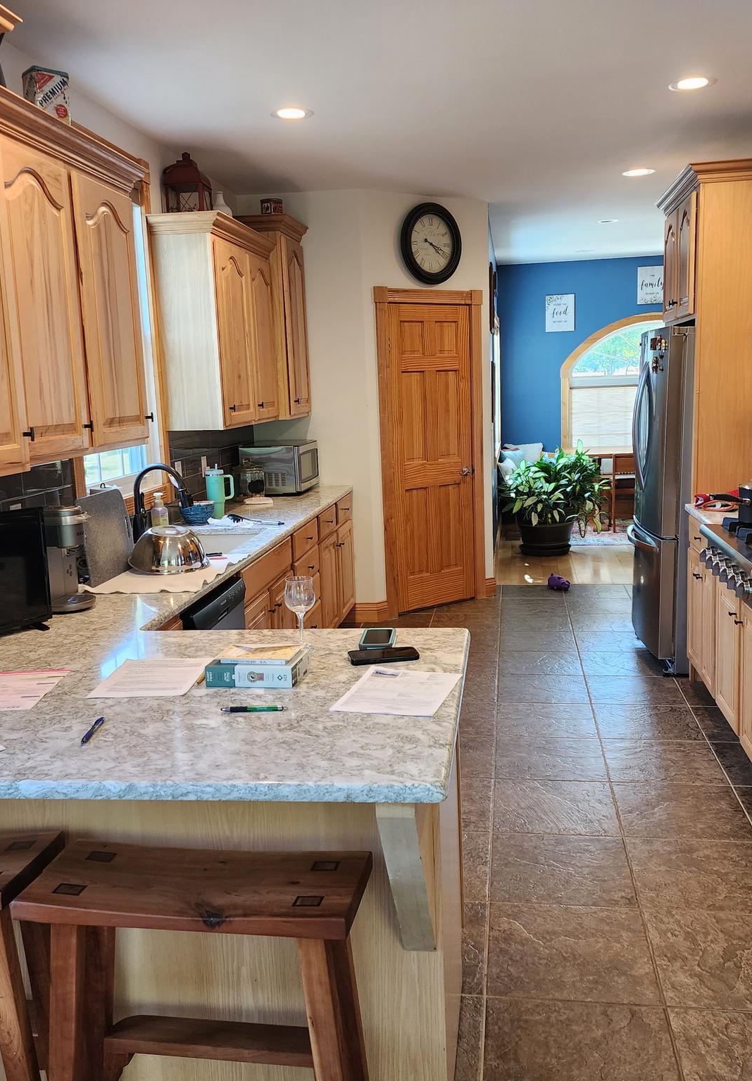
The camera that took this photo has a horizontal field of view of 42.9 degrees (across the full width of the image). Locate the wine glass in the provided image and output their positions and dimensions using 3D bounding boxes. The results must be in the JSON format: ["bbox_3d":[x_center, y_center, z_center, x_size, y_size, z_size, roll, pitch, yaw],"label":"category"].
[{"bbox_3d":[-0.190,0.182,2.427,0.082,0.180,0.082,-1,9,8],"label":"wine glass"}]

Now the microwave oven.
[{"bbox_3d":[-0.610,-0.449,6.050,0.380,0.303,0.480,-1,9,8],"label":"microwave oven"}]

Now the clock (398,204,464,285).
[{"bbox_3d":[0.378,-1.960,6.306,0.510,0.510,0.055,-9,11,-34],"label":"clock"}]

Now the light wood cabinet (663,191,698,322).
[{"bbox_3d":[1.871,-1.463,4.989,0.608,0.610,0.960,-1,9,8],"label":"light wood cabinet"}]

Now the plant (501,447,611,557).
[{"bbox_3d":[1.608,-0.382,8.691,0.950,0.970,0.850,-1,9,8],"label":"plant"}]

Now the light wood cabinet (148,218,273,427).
[{"bbox_3d":[-0.801,-1.097,4.996,0.370,0.995,1.100,-1,9,8],"label":"light wood cabinet"}]

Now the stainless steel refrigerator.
[{"bbox_3d":[1.794,-0.242,5.219,0.800,1.784,0.910,-1,9,8],"label":"stainless steel refrigerator"}]

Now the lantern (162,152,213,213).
[{"bbox_3d":[-0.891,-1.675,4.578,0.188,0.335,0.185,-1,9,8],"label":"lantern"}]

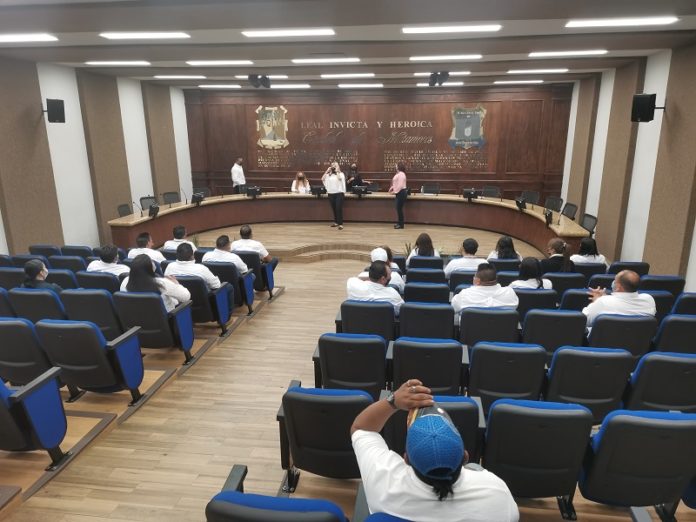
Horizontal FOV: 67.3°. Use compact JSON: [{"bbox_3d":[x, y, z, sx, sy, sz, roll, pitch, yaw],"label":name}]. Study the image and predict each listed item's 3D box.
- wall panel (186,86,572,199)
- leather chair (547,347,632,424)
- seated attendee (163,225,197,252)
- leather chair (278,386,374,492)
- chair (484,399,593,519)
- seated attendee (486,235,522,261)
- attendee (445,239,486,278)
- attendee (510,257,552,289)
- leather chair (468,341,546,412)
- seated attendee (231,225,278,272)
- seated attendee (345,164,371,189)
[{"bbox_3d":[0.712,-3.614,16.537,11.822,3.601,0.150,2,16,7],"label":"wall panel"},{"bbox_3d":[1.860,1.018,4.265,0.599,0.920,0.599,2,16,8],"label":"leather chair"},{"bbox_3d":[-2.630,-0.010,8.567,0.551,1.234,0.796,2,15,10],"label":"seated attendee"},{"bbox_3d":[-0.086,1.059,3.266,0.600,0.900,0.620,2,16,8],"label":"leather chair"},{"bbox_3d":[1.112,1.157,3.283,0.599,0.920,0.599,2,16,8],"label":"chair"},{"bbox_3d":[2.369,0.105,8.015,0.530,1.204,0.780,2,16,8],"label":"seated attendee"},{"bbox_3d":[1.618,0.285,7.460,0.520,1.254,0.780,2,16,8],"label":"attendee"},{"bbox_3d":[2.174,0.490,6.375,0.500,1.217,0.760,2,16,8],"label":"attendee"},{"bbox_3d":[1.217,0.937,4.130,0.600,0.920,0.620,2,16,8],"label":"leather chair"},{"bbox_3d":[-1.626,0.000,8.958,0.550,1.264,0.820,2,16,10],"label":"seated attendee"},{"bbox_3d":[0.198,-1.903,13.954,0.580,1.350,0.650,2,16,8],"label":"seated attendee"}]

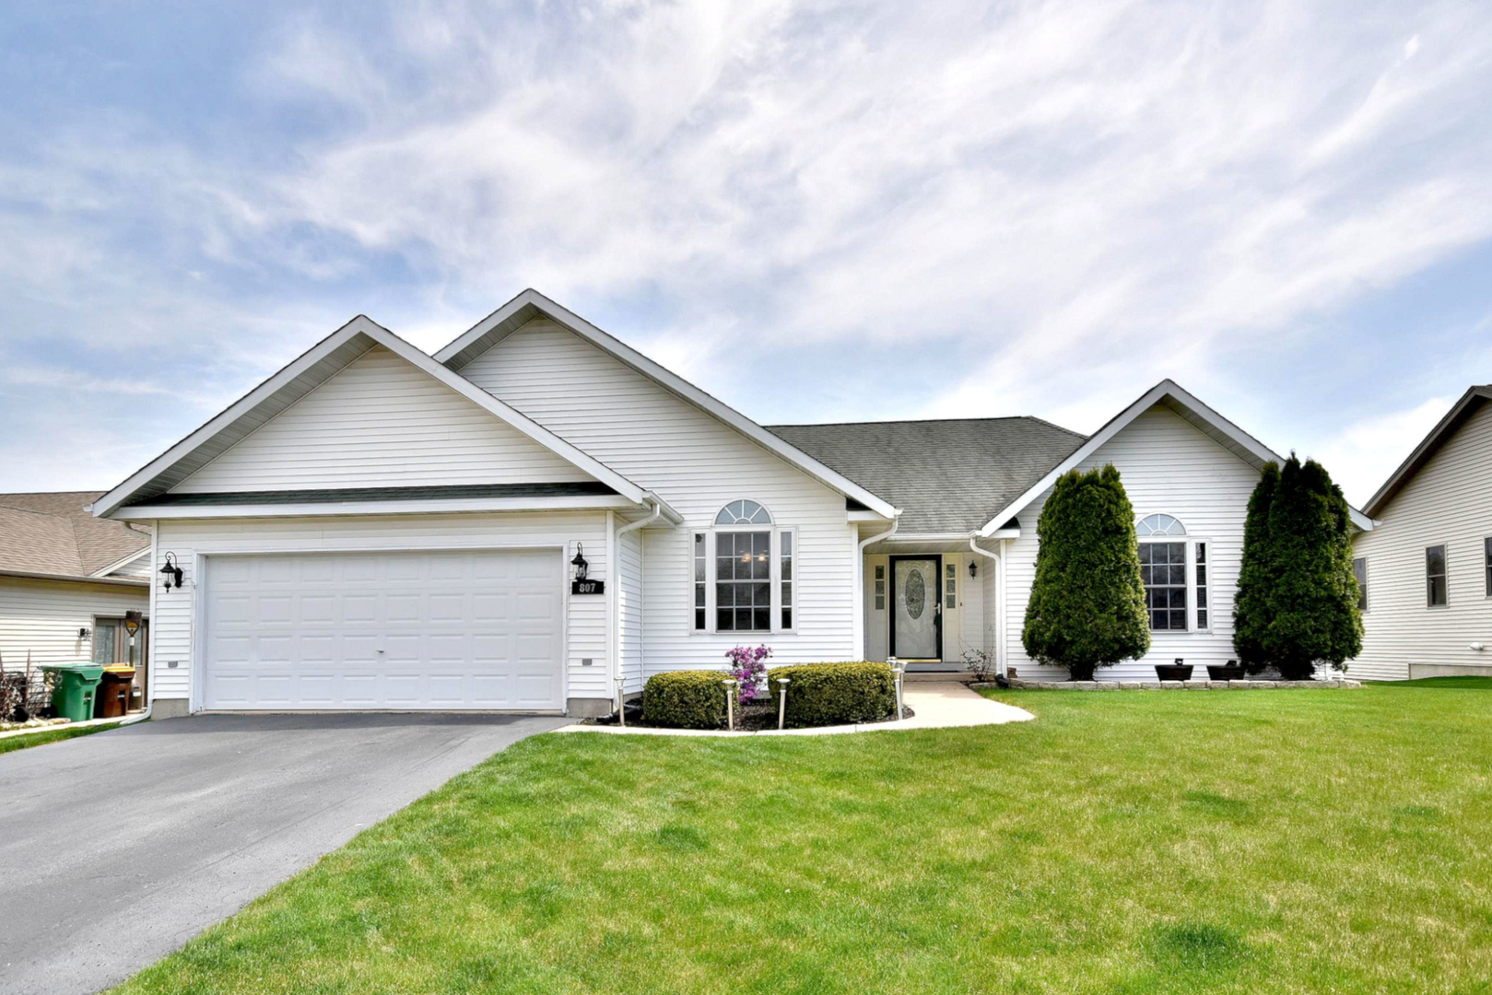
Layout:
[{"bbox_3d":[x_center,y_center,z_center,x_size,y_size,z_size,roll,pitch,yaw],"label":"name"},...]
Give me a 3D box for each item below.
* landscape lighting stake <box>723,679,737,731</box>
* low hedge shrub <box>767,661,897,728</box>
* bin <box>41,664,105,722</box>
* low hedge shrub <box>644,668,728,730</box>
[{"bbox_3d":[-0.184,2.340,8.880,0.165,0.580,0.165,0,-5,0],"label":"landscape lighting stake"},{"bbox_3d":[1.044,2.394,9.600,1.550,0.660,1.020,0,-5,-2],"label":"low hedge shrub"},{"bbox_3d":[-13.088,3.811,15.300,0.800,1.060,0.620,0,-5,-7],"label":"bin"},{"bbox_3d":[-0.685,2.446,9.550,1.120,0.600,0.980,-1,-5,3],"label":"low hedge shrub"}]

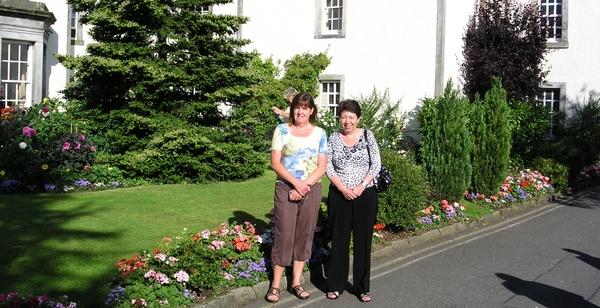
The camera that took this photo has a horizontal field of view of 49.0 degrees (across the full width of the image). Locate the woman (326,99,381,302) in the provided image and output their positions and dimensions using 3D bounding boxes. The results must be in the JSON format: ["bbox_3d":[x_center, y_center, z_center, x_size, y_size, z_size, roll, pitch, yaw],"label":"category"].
[{"bbox_3d":[0.427,0.380,5.362,0.450,1.590,0.330,2,4,7],"label":"woman"}]

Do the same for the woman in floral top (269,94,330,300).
[{"bbox_3d":[-0.020,0.345,5.349,0.500,1.640,0.340,1,4,-3],"label":"woman in floral top"}]

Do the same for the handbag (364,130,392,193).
[{"bbox_3d":[0.646,0.070,5.420,0.150,0.500,0.280,4,5,34],"label":"handbag"}]

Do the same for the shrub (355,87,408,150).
[{"bbox_3d":[1.502,-0.318,12.003,1.100,1.700,1.000,1,4,0],"label":"shrub"}]

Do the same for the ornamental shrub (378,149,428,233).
[{"bbox_3d":[1.199,0.380,7.847,0.680,1.000,0.680,1,4,0],"label":"ornamental shrub"}]

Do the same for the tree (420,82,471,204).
[{"bbox_3d":[2.291,-0.237,10.298,0.800,1.900,0.800,1,4,0],"label":"tree"}]

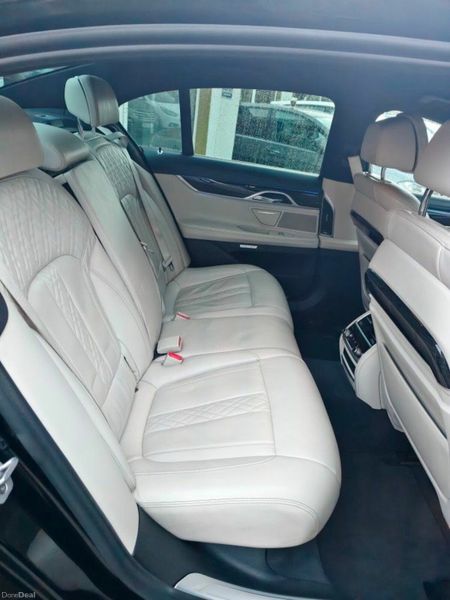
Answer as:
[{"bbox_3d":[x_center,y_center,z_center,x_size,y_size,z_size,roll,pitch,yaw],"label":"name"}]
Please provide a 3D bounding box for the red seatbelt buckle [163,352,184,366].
[{"bbox_3d":[-0.164,0.191,1.259,0.050,0.055,0.035,28,21,-13],"label":"red seatbelt buckle"}]

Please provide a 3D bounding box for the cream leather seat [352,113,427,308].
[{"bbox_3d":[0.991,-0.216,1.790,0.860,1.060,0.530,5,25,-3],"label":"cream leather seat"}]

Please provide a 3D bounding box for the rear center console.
[{"bbox_3d":[0.590,0.225,1.565,0.245,0.330,0.220,5,25,-3],"label":"rear center console"}]

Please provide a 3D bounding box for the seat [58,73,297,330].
[{"bbox_3d":[-0.149,-0.369,1.745,0.960,0.985,0.540,5,25,-3],"label":"seat"}]

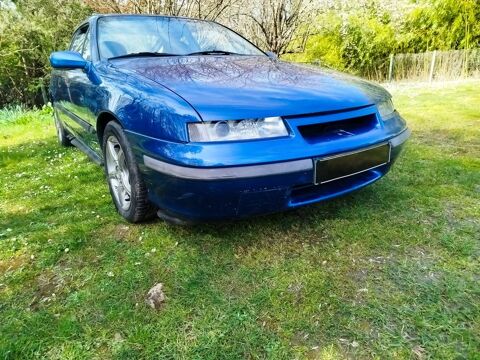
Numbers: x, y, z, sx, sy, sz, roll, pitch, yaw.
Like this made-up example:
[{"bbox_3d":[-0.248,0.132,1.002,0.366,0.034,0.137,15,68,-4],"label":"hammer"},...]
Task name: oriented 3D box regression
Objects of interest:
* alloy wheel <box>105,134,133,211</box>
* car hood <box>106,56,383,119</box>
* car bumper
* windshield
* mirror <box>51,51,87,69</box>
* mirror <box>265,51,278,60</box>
[{"bbox_3d":[-0.596,-0.045,1.875,0.180,0.430,0.430,-14,22,-32],"label":"alloy wheel"},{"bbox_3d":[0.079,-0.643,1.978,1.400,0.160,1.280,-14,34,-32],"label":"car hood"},{"bbox_3d":[0.372,-0.109,1.724,1.670,0.360,0.570,-14,22,-32],"label":"car bumper"},{"bbox_3d":[-0.452,-1.137,2.616,1.380,0.130,0.820,-14,48,-32],"label":"windshield"},{"bbox_3d":[-1.094,-0.782,2.154,0.210,0.110,0.130,-14,22,-32],"label":"mirror"},{"bbox_3d":[0.297,-1.119,3.051,0.210,0.110,0.130,-14,22,-32],"label":"mirror"}]

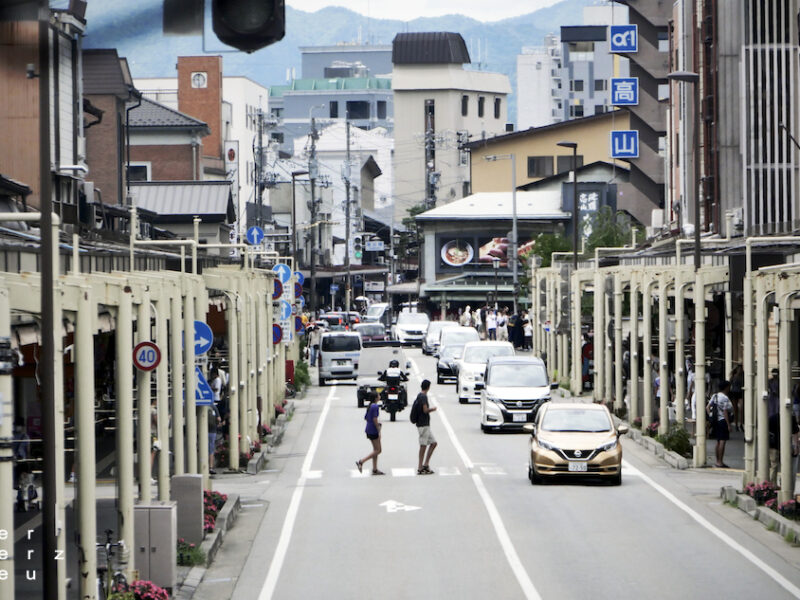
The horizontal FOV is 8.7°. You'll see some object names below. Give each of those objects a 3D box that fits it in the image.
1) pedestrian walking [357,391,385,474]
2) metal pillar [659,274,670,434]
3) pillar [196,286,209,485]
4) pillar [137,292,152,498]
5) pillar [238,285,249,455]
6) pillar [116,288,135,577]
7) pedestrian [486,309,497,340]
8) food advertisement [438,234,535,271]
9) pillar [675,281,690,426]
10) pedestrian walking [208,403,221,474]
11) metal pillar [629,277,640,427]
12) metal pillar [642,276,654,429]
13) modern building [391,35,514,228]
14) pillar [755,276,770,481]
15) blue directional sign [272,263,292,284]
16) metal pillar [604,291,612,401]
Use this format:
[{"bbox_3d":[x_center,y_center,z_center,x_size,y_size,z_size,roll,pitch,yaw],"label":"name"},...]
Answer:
[{"bbox_3d":[-0.585,2.634,104.500,0.540,1.630,0.440,-1,0,0],"label":"pedestrian walking"},{"bbox_3d":[5.878,1.288,117.000,0.220,3.680,0.220,-1,0,0],"label":"metal pillar"},{"bbox_3d":[-3.458,1.492,92.500,0.220,3.680,0.220,0,0,0],"label":"pillar"},{"bbox_3d":[-3.348,1.642,69.500,0.170,3.580,0.170,0,0,0],"label":"pillar"},{"bbox_3d":[-3.236,1.434,109.500,0.175,3.550,0.175,0,0,0],"label":"pillar"},{"bbox_3d":[-3.328,1.652,64.000,0.190,3.600,0.190,0,0,0],"label":"pillar"},{"bbox_3d":[4.463,1.317,257.000,0.500,1.720,0.330,0,0,0],"label":"pedestrian"},{"bbox_3d":[4.974,-2.731,303.000,5.500,2.050,0.150,0,0,0],"label":"food advertisement"},{"bbox_3d":[5.840,1.299,109.500,0.175,3.491,0.175,-1,0,0],"label":"pillar"},{"bbox_3d":[-3.677,2.553,102.500,0.360,1.663,0.460,-1,0,14],"label":"pedestrian walking"},{"bbox_3d":[5.838,1.293,131.000,0.220,3.620,0.220,-1,0,0],"label":"metal pillar"},{"bbox_3d":[6.037,1.300,128.000,0.220,3.750,0.220,0,0,0],"label":"metal pillar"},{"bbox_3d":[3.673,-8.397,370.306,4.629,20.400,9.552,0,0,27],"label":"modern building"},{"bbox_3d":[6.002,1.387,87.000,0.170,3.550,0.170,-1,0,0],"label":"pillar"},{"bbox_3d":[-3.606,-0.794,161.000,0.600,0.623,0.050,-1,0,0],"label":"blue directional sign"},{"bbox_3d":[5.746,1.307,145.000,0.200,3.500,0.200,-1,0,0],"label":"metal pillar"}]

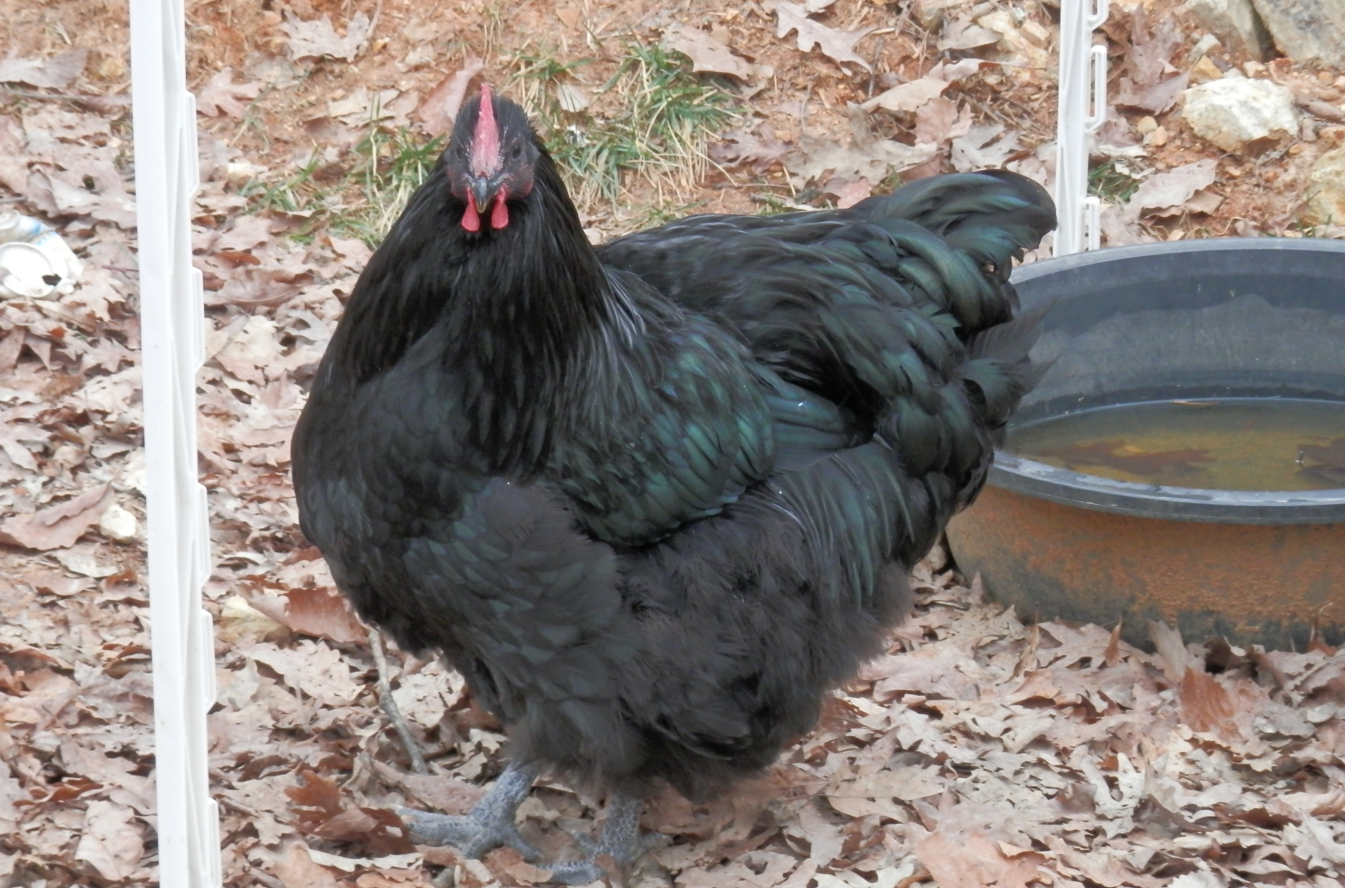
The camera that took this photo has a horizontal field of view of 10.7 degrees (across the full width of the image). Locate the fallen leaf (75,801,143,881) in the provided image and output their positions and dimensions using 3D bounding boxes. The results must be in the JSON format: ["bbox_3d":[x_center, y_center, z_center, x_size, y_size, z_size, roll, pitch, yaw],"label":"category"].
[{"bbox_3d":[-0.325,0.230,4.161,0.038,0.014,0.067,3,40,3],"label":"fallen leaf"}]

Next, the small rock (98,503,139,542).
[{"bbox_3d":[-0.334,0.048,4.333,0.023,0.018,0.022,-1,20,0],"label":"small rock"}]

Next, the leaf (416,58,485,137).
[{"bbox_3d":[-0.159,-0.249,5.180,0.032,0.018,0.088,21,49,20],"label":"leaf"}]

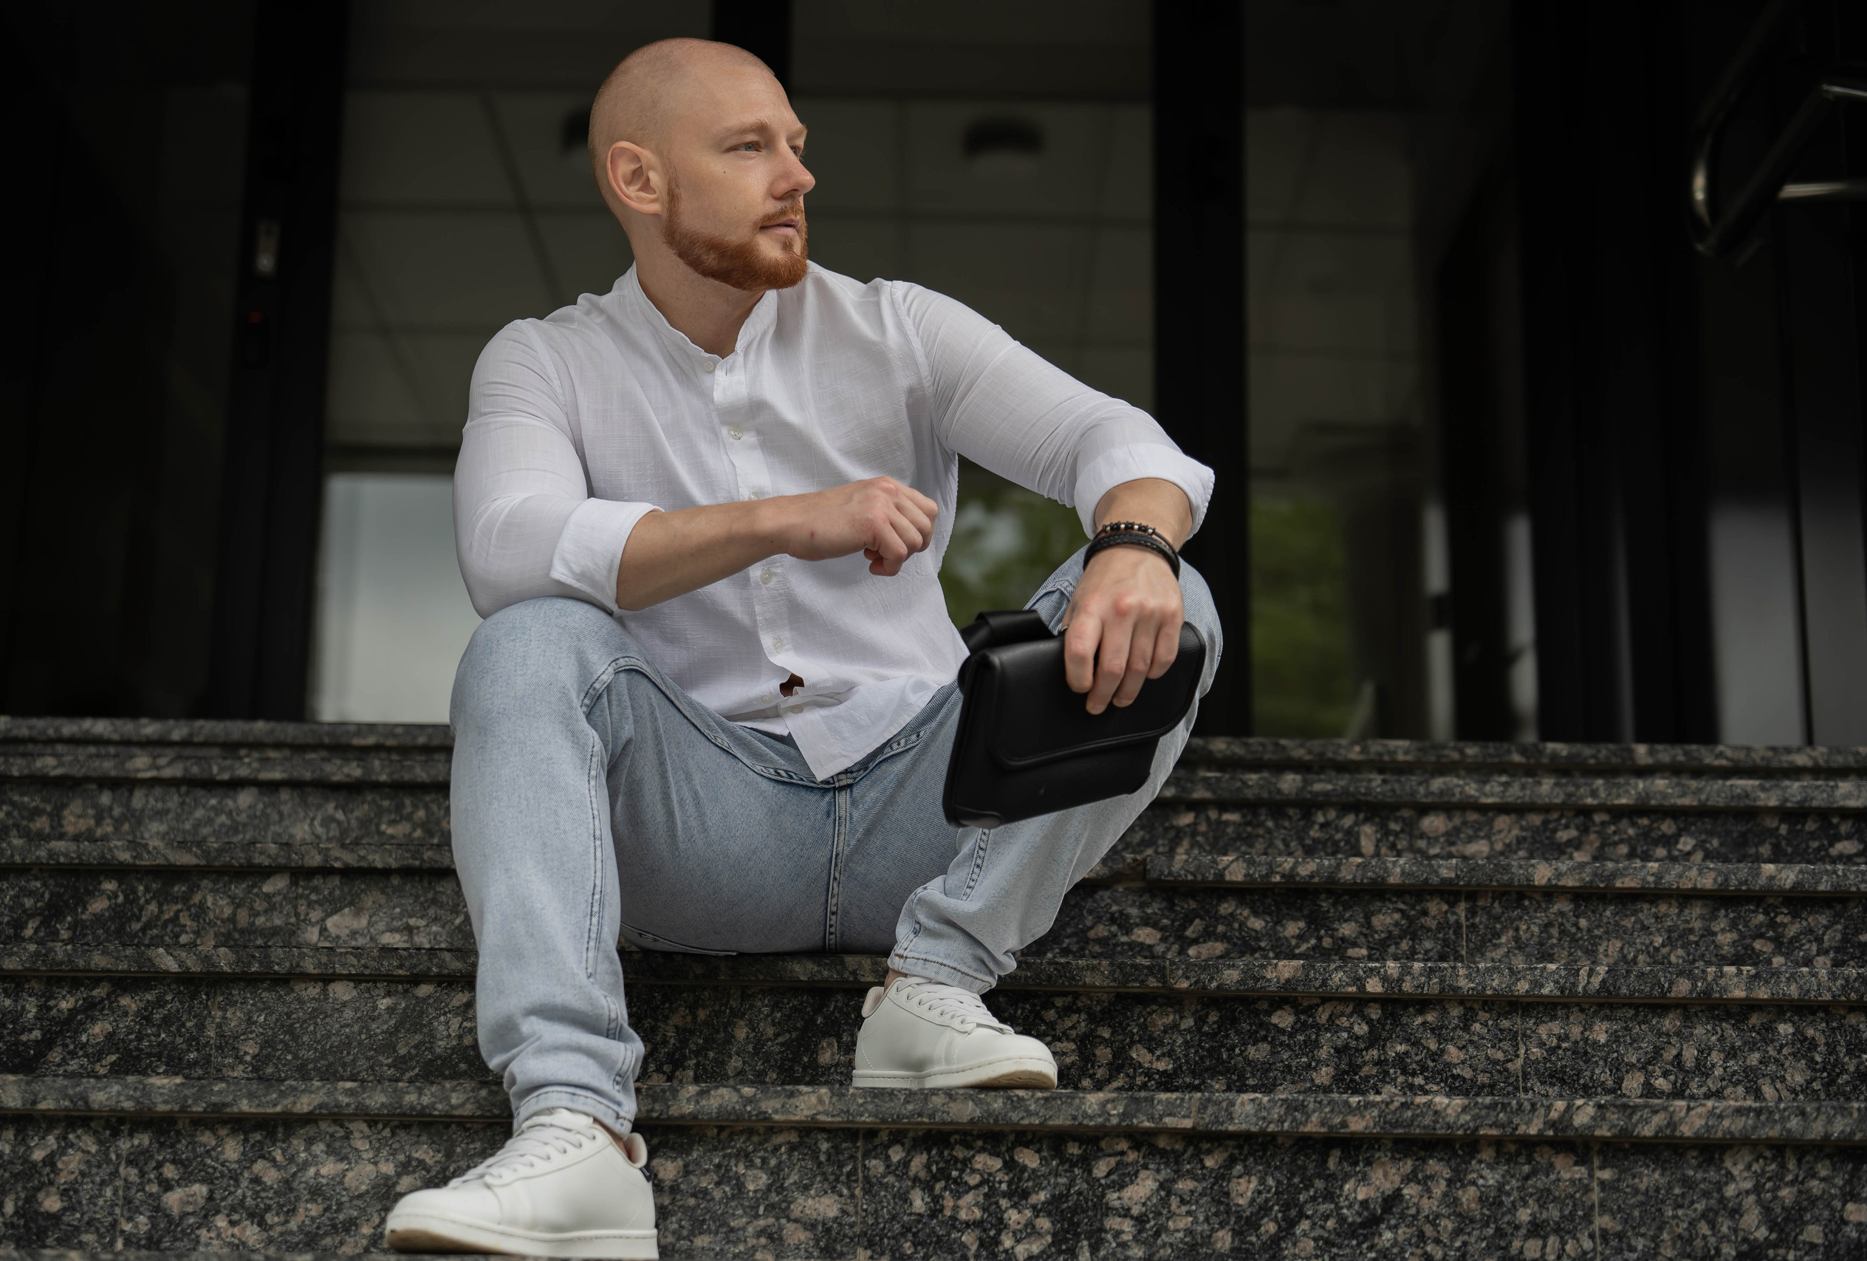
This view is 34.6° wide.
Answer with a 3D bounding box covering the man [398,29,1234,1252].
[{"bbox_3d":[-0.078,-0.010,2.720,0.690,1.160,0.860,1,-14,-2],"label":"man"}]

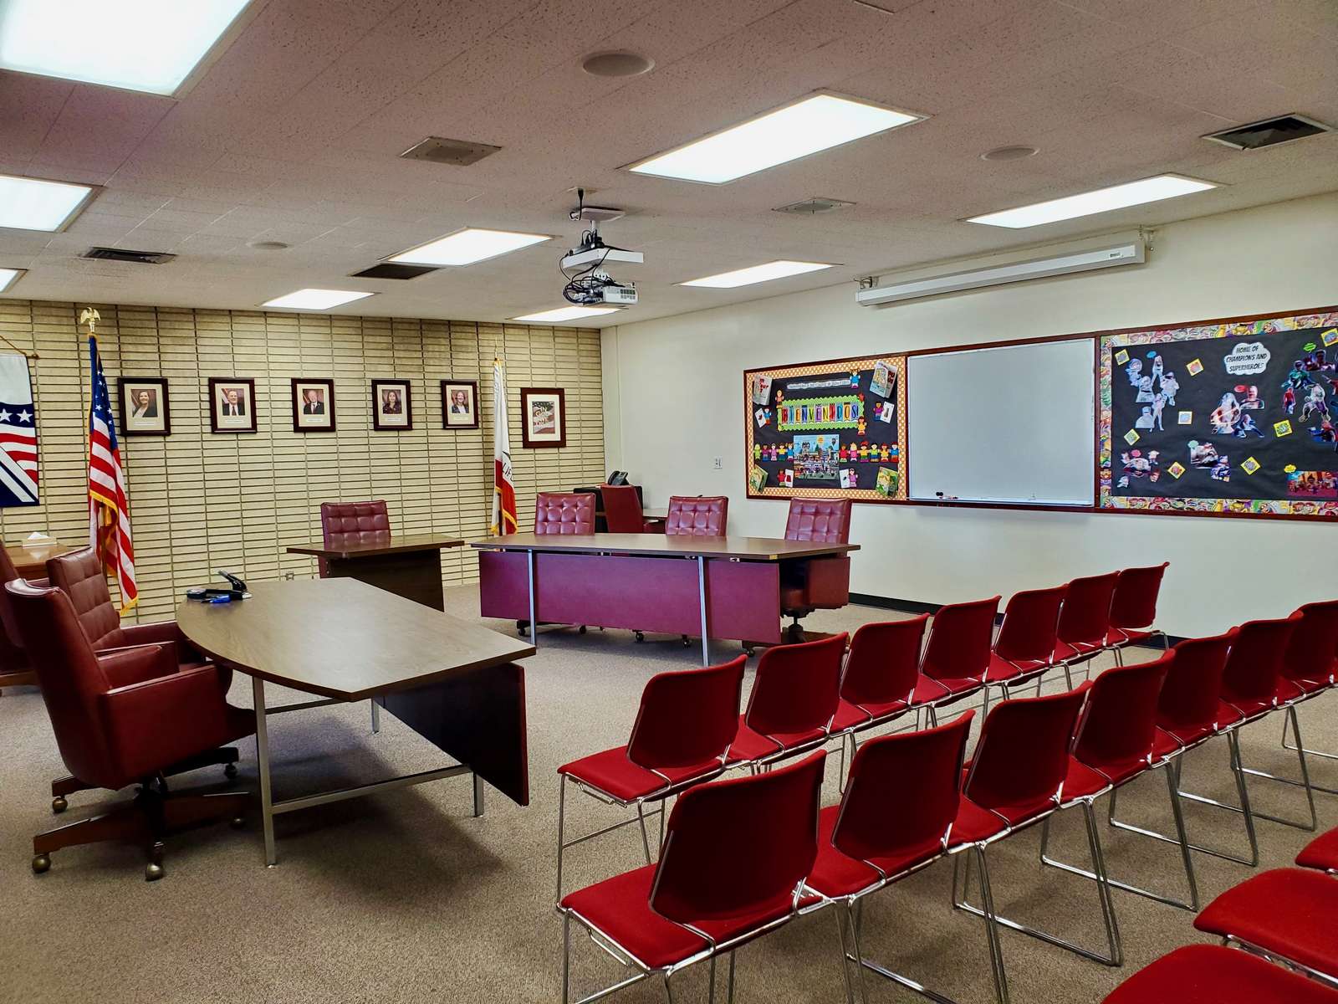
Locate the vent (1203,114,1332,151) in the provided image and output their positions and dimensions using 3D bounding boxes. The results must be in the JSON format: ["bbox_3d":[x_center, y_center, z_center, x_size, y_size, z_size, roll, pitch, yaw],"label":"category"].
[{"bbox_3d":[2.586,-1.589,4.338,0.420,0.050,0.370,-5,5,-37],"label":"vent"}]

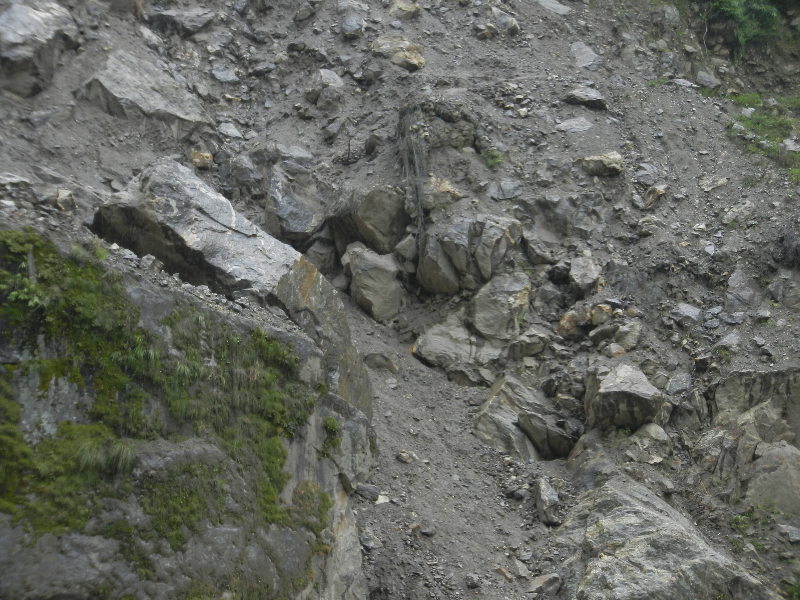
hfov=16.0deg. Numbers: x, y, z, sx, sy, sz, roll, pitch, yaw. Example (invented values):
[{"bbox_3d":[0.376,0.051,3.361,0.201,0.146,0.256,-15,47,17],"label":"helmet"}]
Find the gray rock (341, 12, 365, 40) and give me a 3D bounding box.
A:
[{"bbox_3d":[-1.003,-5.794,60.000,0.491,0.499,0.448,0,-14,0],"label":"gray rock"}]

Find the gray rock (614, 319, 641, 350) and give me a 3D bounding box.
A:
[{"bbox_3d":[3.698,0.558,46.000,0.453,0.486,0.450,0,-12,0],"label":"gray rock"}]

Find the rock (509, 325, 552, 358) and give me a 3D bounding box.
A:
[{"bbox_3d":[2.227,0.708,48.500,0.728,0.514,0.561,0,-14,0],"label":"rock"}]

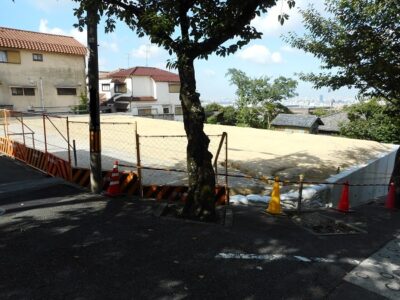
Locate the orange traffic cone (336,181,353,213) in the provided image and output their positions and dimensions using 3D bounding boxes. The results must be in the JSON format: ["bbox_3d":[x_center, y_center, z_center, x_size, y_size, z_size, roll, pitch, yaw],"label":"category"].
[{"bbox_3d":[3.279,1.039,6.474,0.330,0.690,0.330,1,10,0],"label":"orange traffic cone"}]

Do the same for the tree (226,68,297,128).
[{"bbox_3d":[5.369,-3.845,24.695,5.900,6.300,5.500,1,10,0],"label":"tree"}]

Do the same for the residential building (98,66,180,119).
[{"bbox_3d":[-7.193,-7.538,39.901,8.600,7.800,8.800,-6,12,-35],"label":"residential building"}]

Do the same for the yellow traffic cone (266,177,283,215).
[{"bbox_3d":[1.425,0.848,5.430,0.330,0.690,0.330,1,10,0],"label":"yellow traffic cone"}]

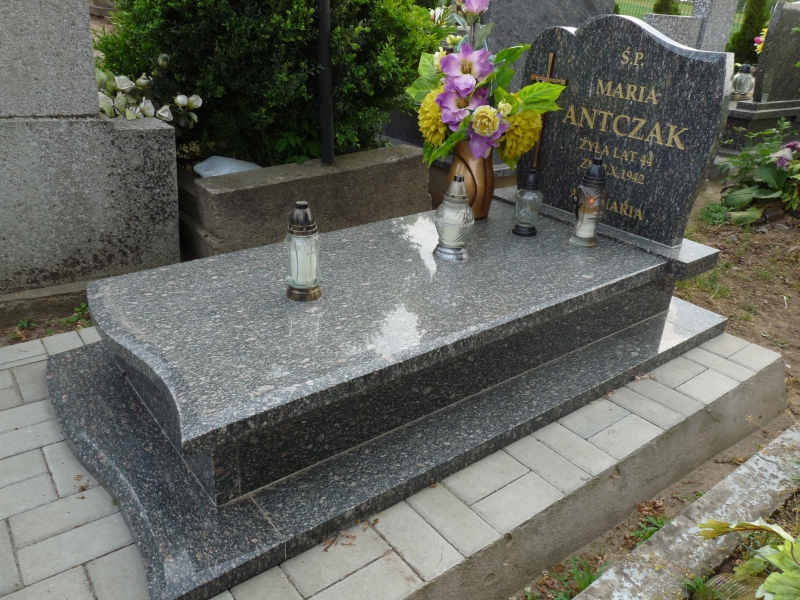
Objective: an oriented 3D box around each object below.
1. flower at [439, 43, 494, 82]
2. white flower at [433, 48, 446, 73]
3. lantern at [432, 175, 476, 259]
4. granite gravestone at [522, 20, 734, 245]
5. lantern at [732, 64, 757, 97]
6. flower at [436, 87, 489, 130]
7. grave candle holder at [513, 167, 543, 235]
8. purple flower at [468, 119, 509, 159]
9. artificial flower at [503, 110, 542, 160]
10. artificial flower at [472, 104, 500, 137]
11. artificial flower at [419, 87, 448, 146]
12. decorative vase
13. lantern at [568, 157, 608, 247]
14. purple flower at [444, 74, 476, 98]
[{"bbox_3d":[0.214,-0.765,2.010,0.175,0.140,0.090,4,13,5],"label":"flower"},{"bbox_3d":[0.142,-0.840,2.189,0.060,0.085,0.055,17,28,30],"label":"white flower"},{"bbox_3d":[0.160,-0.250,1.866,0.120,0.245,0.120,2,25,-1],"label":"lantern"},{"bbox_3d":[0.696,-0.592,2.097,0.060,0.665,0.735,-17,31,-34],"label":"granite gravestone"},{"bbox_3d":[2.591,-1.639,4.675,0.155,0.248,0.155,14,27,24],"label":"lantern"},{"bbox_3d":[0.206,-0.630,2.054,0.175,0.150,0.090,4,13,4],"label":"flower"},{"bbox_3d":[0.429,-0.329,2.088,0.090,0.215,0.090,2,25,-1],"label":"grave candle holder"},{"bbox_3d":[0.309,-0.567,2.179,0.145,0.150,0.085,5,24,7],"label":"purple flower"},{"bbox_3d":[0.432,-0.591,2.229,0.155,0.175,0.115,-9,26,-22],"label":"artificial flower"},{"bbox_3d":[0.296,-0.615,2.137,0.098,0.108,0.075,5,24,6],"label":"artificial flower"},{"bbox_3d":[0.121,-0.662,2.250,0.100,0.205,0.140,-13,28,-29],"label":"artificial flower"},{"bbox_3d":[0.265,-0.437,2.237,0.165,0.275,0.168,2,25,-1],"label":"decorative vase"},{"bbox_3d":[0.634,-0.324,2.062,0.102,0.287,0.102,-8,26,-21],"label":"lantern"},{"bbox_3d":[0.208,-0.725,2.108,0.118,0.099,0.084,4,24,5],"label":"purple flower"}]

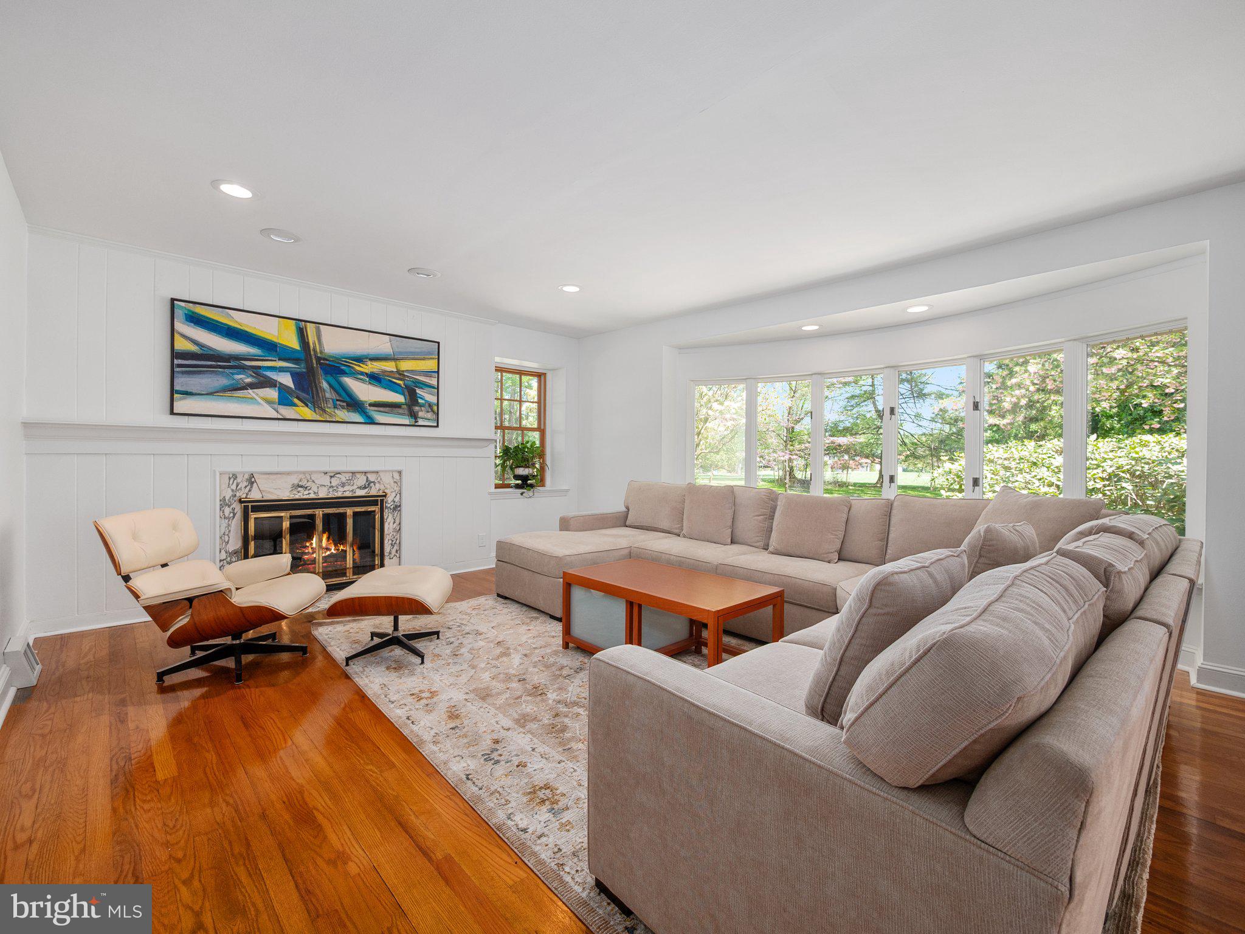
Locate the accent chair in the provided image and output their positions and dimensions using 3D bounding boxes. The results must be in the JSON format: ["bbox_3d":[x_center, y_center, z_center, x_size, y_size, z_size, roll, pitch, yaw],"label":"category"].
[{"bbox_3d":[-2.005,0.608,2.607,0.880,0.810,0.840,0,1,-16],"label":"accent chair"}]

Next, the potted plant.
[{"bbox_3d":[-1.039,-0.015,5.222,0.480,0.540,0.420,0,1,-43],"label":"potted plant"}]

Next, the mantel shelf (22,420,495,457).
[{"bbox_3d":[-2.318,-0.172,3.871,2.960,0.200,0.170,0,1,-43],"label":"mantel shelf"}]

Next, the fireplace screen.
[{"bbox_3d":[-2.347,0.605,3.900,0.990,0.760,0.090,0,1,-43],"label":"fireplace screen"}]

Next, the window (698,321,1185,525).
[{"bbox_3d":[1.910,-0.150,3.779,0.420,1.220,3.120,0,1,-43],"label":"window"}]

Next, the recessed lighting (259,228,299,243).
[{"bbox_3d":[-2.056,-1.387,3.024,0.200,0.030,0.200,0,1,-43],"label":"recessed lighting"}]

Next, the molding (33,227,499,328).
[{"bbox_3d":[-2.328,-1.389,3.920,3.000,0.060,0.050,0,1,-43],"label":"molding"}]

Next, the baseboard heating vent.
[{"bbox_3d":[-2.748,0.894,2.310,0.240,0.180,0.090,1,1,44],"label":"baseboard heating vent"}]

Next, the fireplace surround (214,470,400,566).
[{"bbox_3d":[-2.365,0.514,3.929,1.260,0.970,0.060,0,1,-43],"label":"fireplace surround"}]

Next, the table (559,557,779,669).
[{"bbox_3d":[0.229,0.810,2.677,0.550,0.440,1.060,0,1,-43],"label":"table"}]

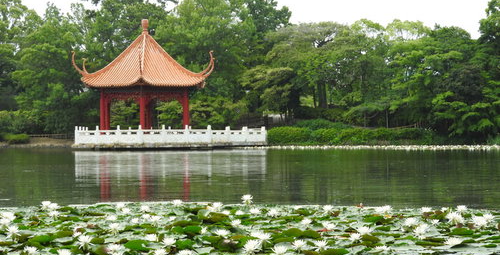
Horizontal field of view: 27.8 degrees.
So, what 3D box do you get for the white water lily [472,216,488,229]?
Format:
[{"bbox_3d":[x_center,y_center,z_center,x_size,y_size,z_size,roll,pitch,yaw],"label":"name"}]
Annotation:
[{"bbox_3d":[2.622,1.081,11.500,0.182,0.110,0.170,0,0,0],"label":"white water lily"}]

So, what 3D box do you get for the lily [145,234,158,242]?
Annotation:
[{"bbox_3d":[-1.046,1.179,10.737,0.138,0.079,0.138,0,0,0],"label":"lily"}]

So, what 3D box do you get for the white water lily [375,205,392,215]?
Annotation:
[{"bbox_3d":[1.900,1.172,14.393,0.207,0.116,0.207,0,0,0],"label":"white water lily"}]

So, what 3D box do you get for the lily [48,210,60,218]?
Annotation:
[{"bbox_3d":[-2.398,1.067,12.420,0.140,0.085,0.140,0,0,0],"label":"lily"}]

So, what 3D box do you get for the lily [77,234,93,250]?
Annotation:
[{"bbox_3d":[-1.692,1.179,10.370,0.155,0.136,0.155,0,0,0],"label":"lily"}]

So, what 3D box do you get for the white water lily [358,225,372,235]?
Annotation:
[{"bbox_3d":[1.076,0.955,9.418,0.133,0.082,0.133,0,0,0],"label":"white water lily"}]

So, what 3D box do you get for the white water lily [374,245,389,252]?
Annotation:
[{"bbox_3d":[1.069,0.983,8.218,0.121,0.053,0.121,0,0,0],"label":"white water lily"}]

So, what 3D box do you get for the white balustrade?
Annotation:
[{"bbox_3d":[-4.700,0.500,62.000,11.500,1.420,10.000,0,0,0],"label":"white balustrade"}]

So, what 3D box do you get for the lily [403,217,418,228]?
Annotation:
[{"bbox_3d":[1.982,1.175,12.444,0.170,0.118,0.170,0,0,0],"label":"lily"}]

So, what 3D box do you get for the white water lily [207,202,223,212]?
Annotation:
[{"bbox_3d":[-0.453,1.021,12.920,0.190,0.100,0.190,0,0,0],"label":"white water lily"}]

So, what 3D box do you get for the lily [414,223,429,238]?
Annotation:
[{"bbox_3d":[1.798,1.080,10.620,0.145,0.140,0.145,0,0,0],"label":"lily"}]

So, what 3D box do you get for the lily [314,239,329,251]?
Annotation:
[{"bbox_3d":[0.592,0.980,8.397,0.120,0.084,0.120,0,0,0],"label":"lily"}]

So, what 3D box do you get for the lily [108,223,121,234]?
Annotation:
[{"bbox_3d":[-1.474,1.099,11.020,0.130,0.110,0.130,0,0,0],"label":"lily"}]

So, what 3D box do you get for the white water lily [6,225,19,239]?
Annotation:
[{"bbox_3d":[-2.116,0.926,9.007,0.119,0.109,0.119,0,0,0],"label":"white water lily"}]

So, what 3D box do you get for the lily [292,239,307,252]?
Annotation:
[{"bbox_3d":[0.410,0.976,8.327,0.111,0.100,0.111,0,0,0],"label":"lily"}]

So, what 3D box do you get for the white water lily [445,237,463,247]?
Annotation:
[{"bbox_3d":[2.110,1.179,10.460,0.168,0.080,0.168,0,0,0],"label":"white water lily"}]

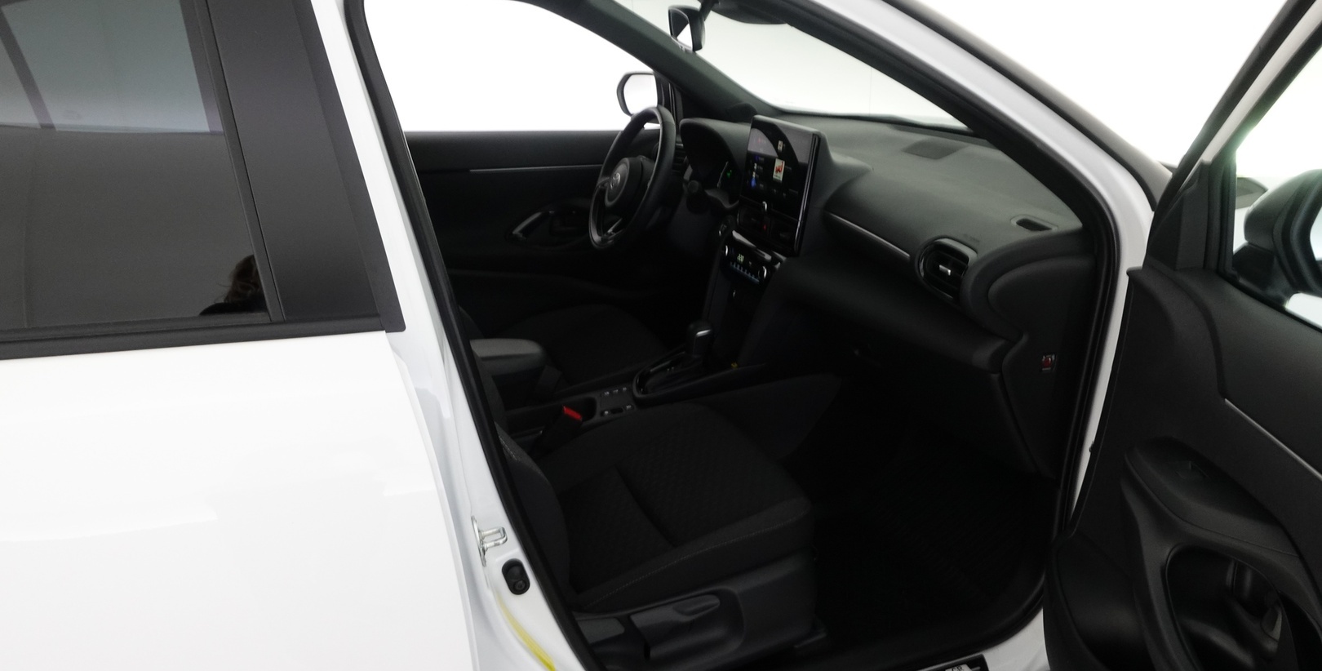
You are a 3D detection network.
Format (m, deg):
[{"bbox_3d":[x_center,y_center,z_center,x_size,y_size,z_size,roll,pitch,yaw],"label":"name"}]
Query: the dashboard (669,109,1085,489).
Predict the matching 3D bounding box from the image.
[{"bbox_3d":[0.473,-0.197,1.968,0.630,0.490,1.400,-7,23,-22],"label":"dashboard"}]

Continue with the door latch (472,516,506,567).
[{"bbox_3d":[-0.184,0.218,0.937,0.037,0.053,0.035,-7,23,-22],"label":"door latch"}]

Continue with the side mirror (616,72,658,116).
[{"bbox_3d":[-0.024,-0.700,2.599,0.125,0.150,0.210,-12,25,-33],"label":"side mirror"}]

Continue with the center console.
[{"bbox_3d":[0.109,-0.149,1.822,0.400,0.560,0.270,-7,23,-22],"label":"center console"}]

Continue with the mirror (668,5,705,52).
[{"bbox_3d":[0.045,-0.566,1.626,0.037,0.068,0.230,-8,22,-4],"label":"mirror"}]

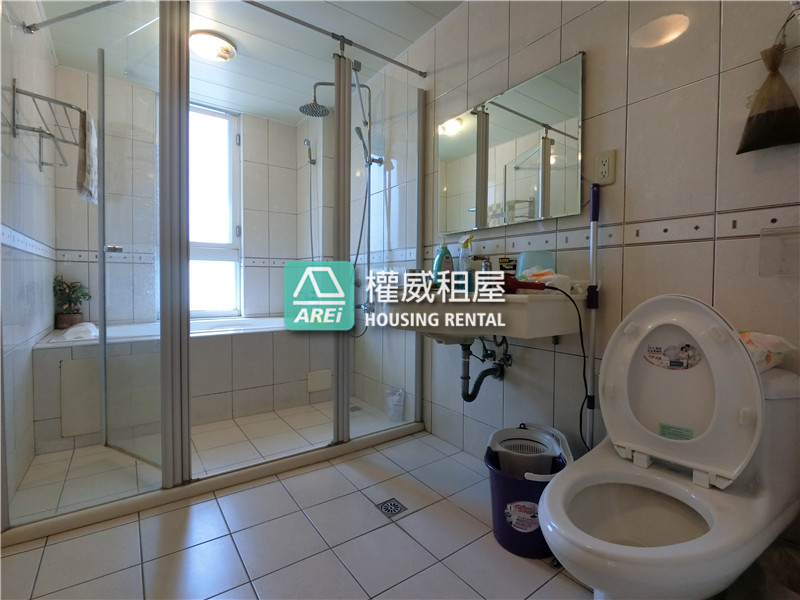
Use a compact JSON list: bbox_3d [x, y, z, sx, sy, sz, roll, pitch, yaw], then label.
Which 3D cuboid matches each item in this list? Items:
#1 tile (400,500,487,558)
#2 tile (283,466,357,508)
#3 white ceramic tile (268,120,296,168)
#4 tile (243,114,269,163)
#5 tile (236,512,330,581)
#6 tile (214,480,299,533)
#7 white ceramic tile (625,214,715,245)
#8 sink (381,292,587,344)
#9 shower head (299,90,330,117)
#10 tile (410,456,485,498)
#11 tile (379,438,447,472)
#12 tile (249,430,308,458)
[{"bbox_3d":[0.155,0.813,1.320,0.248,0.010,0.248,0,2,-36],"label":"tile"},{"bbox_3d":[-0.342,0.797,1.578,0.250,0.010,0.250,-1,3,-36],"label":"tile"},{"bbox_3d":[-1.019,-1.343,3.221,0.243,0.378,0.010,-1,2,-36],"label":"white ceramic tile"},{"bbox_3d":[-1.196,-1.335,3.094,0.197,0.378,0.010,-1,2,-36],"label":"tile"},{"bbox_3d":[-0.400,0.808,1.234,0.248,0.010,0.248,0,2,-36],"label":"tile"},{"bbox_3d":[-0.551,0.800,1.440,0.248,0.010,0.248,0,2,-36],"label":"tile"},{"bbox_3d":[0.850,-0.221,1.180,0.010,0.075,0.249,-1,3,-36],"label":"white ceramic tile"},{"bbox_3d":[0.305,0.076,1.637,0.396,0.244,0.827,-2,3,-36],"label":"sink"},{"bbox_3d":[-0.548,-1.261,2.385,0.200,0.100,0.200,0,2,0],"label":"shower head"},{"bbox_3d":[0.213,0.782,1.640,0.254,0.010,0.250,-1,2,-36],"label":"tile"},{"bbox_3d":[0.068,0.787,1.875,0.250,0.010,0.250,-1,3,-36],"label":"tile"},{"bbox_3d":[-0.642,0.772,1.986,0.250,0.010,0.250,-1,2,-36],"label":"tile"}]

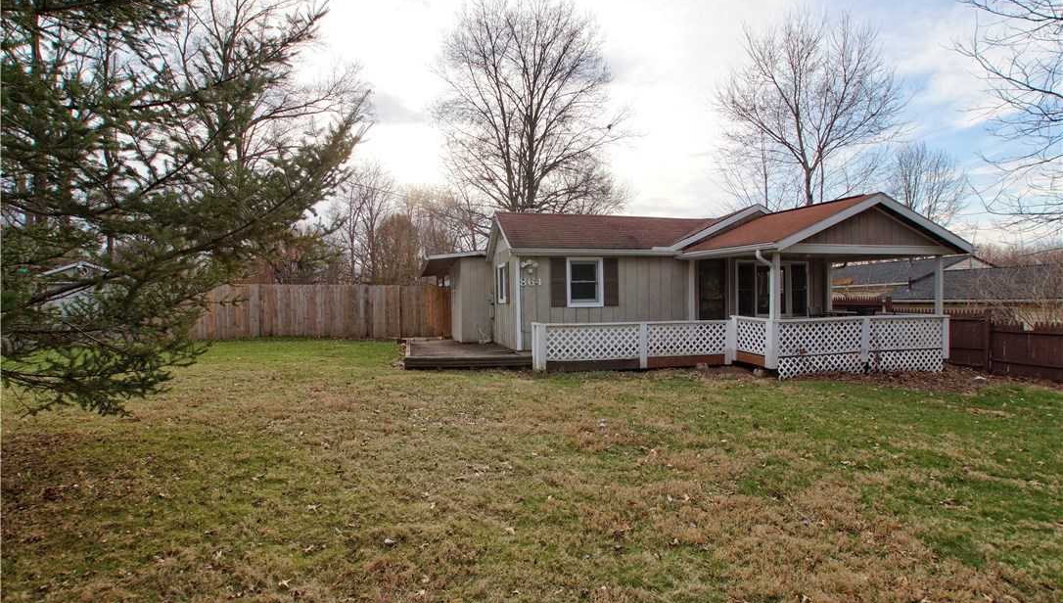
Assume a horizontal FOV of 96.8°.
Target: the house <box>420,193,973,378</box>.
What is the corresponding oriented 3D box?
[{"bbox_3d":[2.712,-0.566,12.351,10.600,3.750,8.500,-1,1,-14],"label":"house"}]

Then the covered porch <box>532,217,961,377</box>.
[{"bbox_3d":[4.181,-0.301,9.964,8.700,3.300,3.050,-1,1,-14],"label":"covered porch"}]

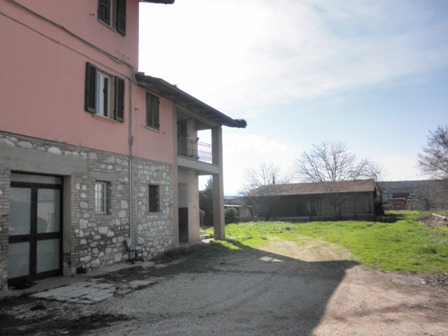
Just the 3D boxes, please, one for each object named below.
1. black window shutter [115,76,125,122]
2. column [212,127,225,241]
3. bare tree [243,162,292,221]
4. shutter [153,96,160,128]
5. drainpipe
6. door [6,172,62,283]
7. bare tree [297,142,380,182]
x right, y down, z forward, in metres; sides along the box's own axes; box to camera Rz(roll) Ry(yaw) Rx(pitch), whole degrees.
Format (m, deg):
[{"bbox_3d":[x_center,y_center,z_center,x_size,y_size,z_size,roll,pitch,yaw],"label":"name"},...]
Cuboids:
[{"bbox_3d":[-3.309,-2.189,11.565,0.060,1.420,0.430,-5,-7,23],"label":"black window shutter"},{"bbox_3d":[-0.297,0.775,18.523,0.380,5.700,0.410,-5,-7,23],"label":"column"},{"bbox_3d":[4.441,2.399,37.000,5.100,5.900,5.000,-3,-7,7],"label":"bare tree"},{"bbox_3d":[-2.516,-2.046,13.489,0.060,1.290,0.400,-5,-7,23],"label":"shutter"},{"bbox_3d":[-3.007,-0.316,11.843,0.110,6.050,0.110,-5,-7,23],"label":"drainpipe"},{"bbox_3d":[-4.583,1.439,8.805,0.100,2.540,1.620,-5,-7,23],"label":"door"},{"bbox_3d":[15.658,1.390,48.406,11.300,10.290,10.500,-4,-7,18],"label":"bare tree"}]

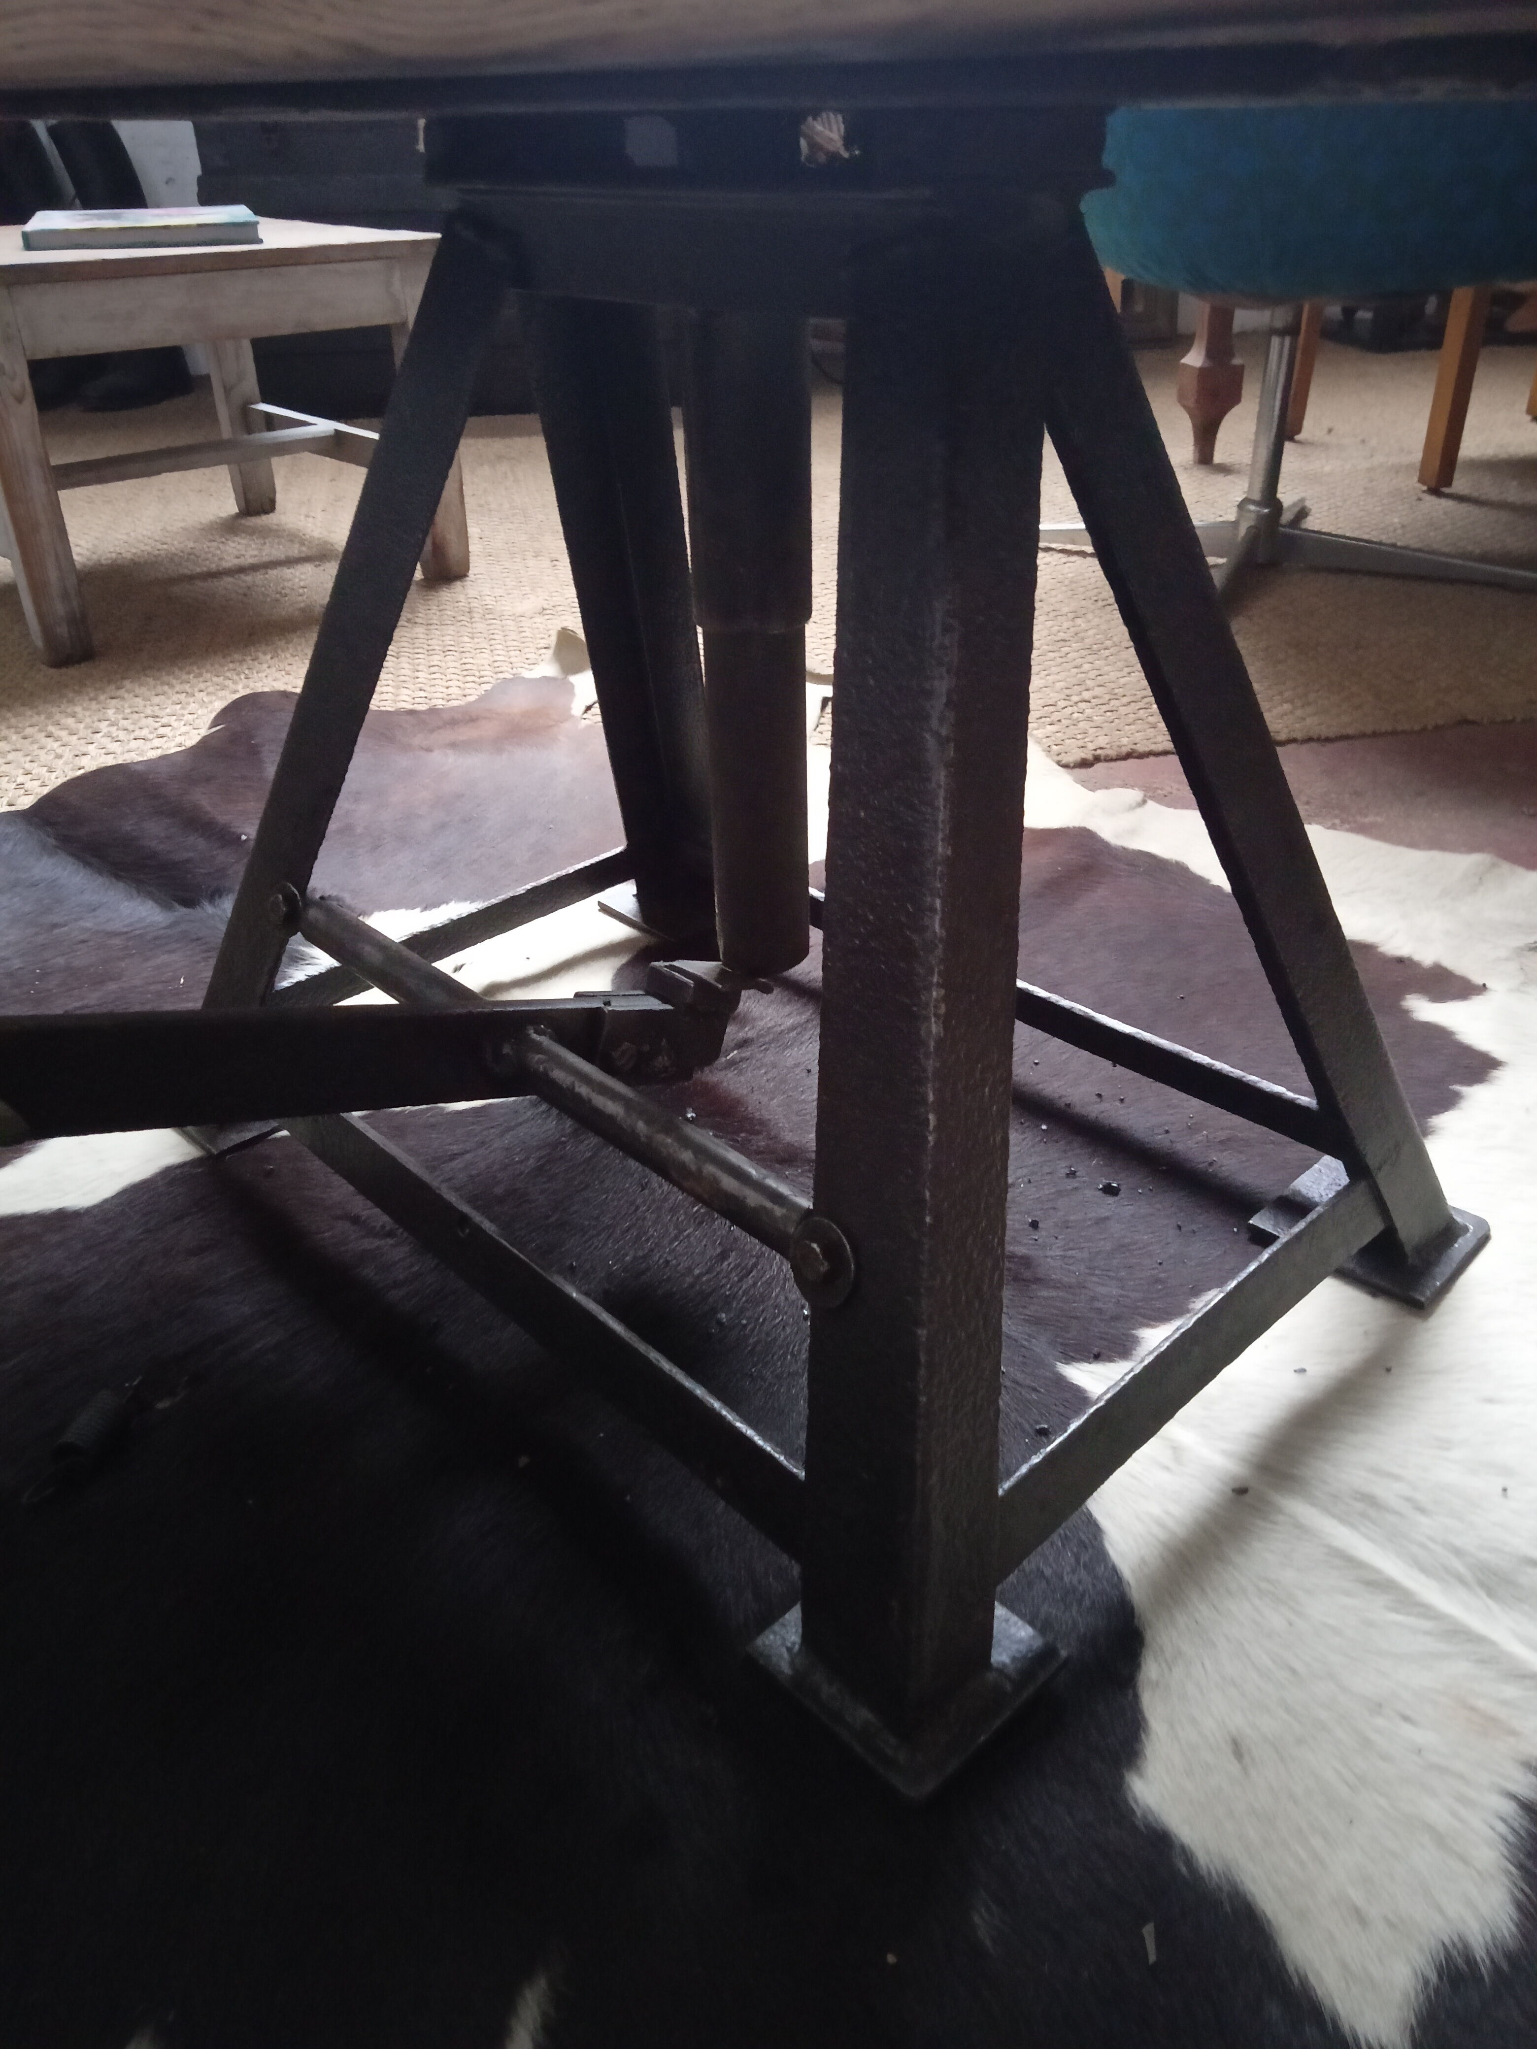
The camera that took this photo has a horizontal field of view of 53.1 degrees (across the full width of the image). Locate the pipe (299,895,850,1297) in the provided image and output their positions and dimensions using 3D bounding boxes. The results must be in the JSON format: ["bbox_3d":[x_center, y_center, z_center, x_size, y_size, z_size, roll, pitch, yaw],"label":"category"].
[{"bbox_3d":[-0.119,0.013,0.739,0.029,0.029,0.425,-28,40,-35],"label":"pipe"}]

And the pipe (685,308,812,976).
[{"bbox_3d":[-0.005,-0.188,0.751,0.056,0.361,0.056,-1,32,1],"label":"pipe"}]

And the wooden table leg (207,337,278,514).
[{"bbox_3d":[-0.803,-0.962,2.297,0.050,0.373,0.050,-25,39,-35],"label":"wooden table leg"}]

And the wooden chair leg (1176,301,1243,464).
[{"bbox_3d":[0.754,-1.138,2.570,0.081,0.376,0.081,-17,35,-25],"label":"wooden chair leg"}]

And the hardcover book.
[{"bbox_3d":[-0.761,-0.975,1.881,0.254,0.021,0.319,-13,33,-20],"label":"hardcover book"}]

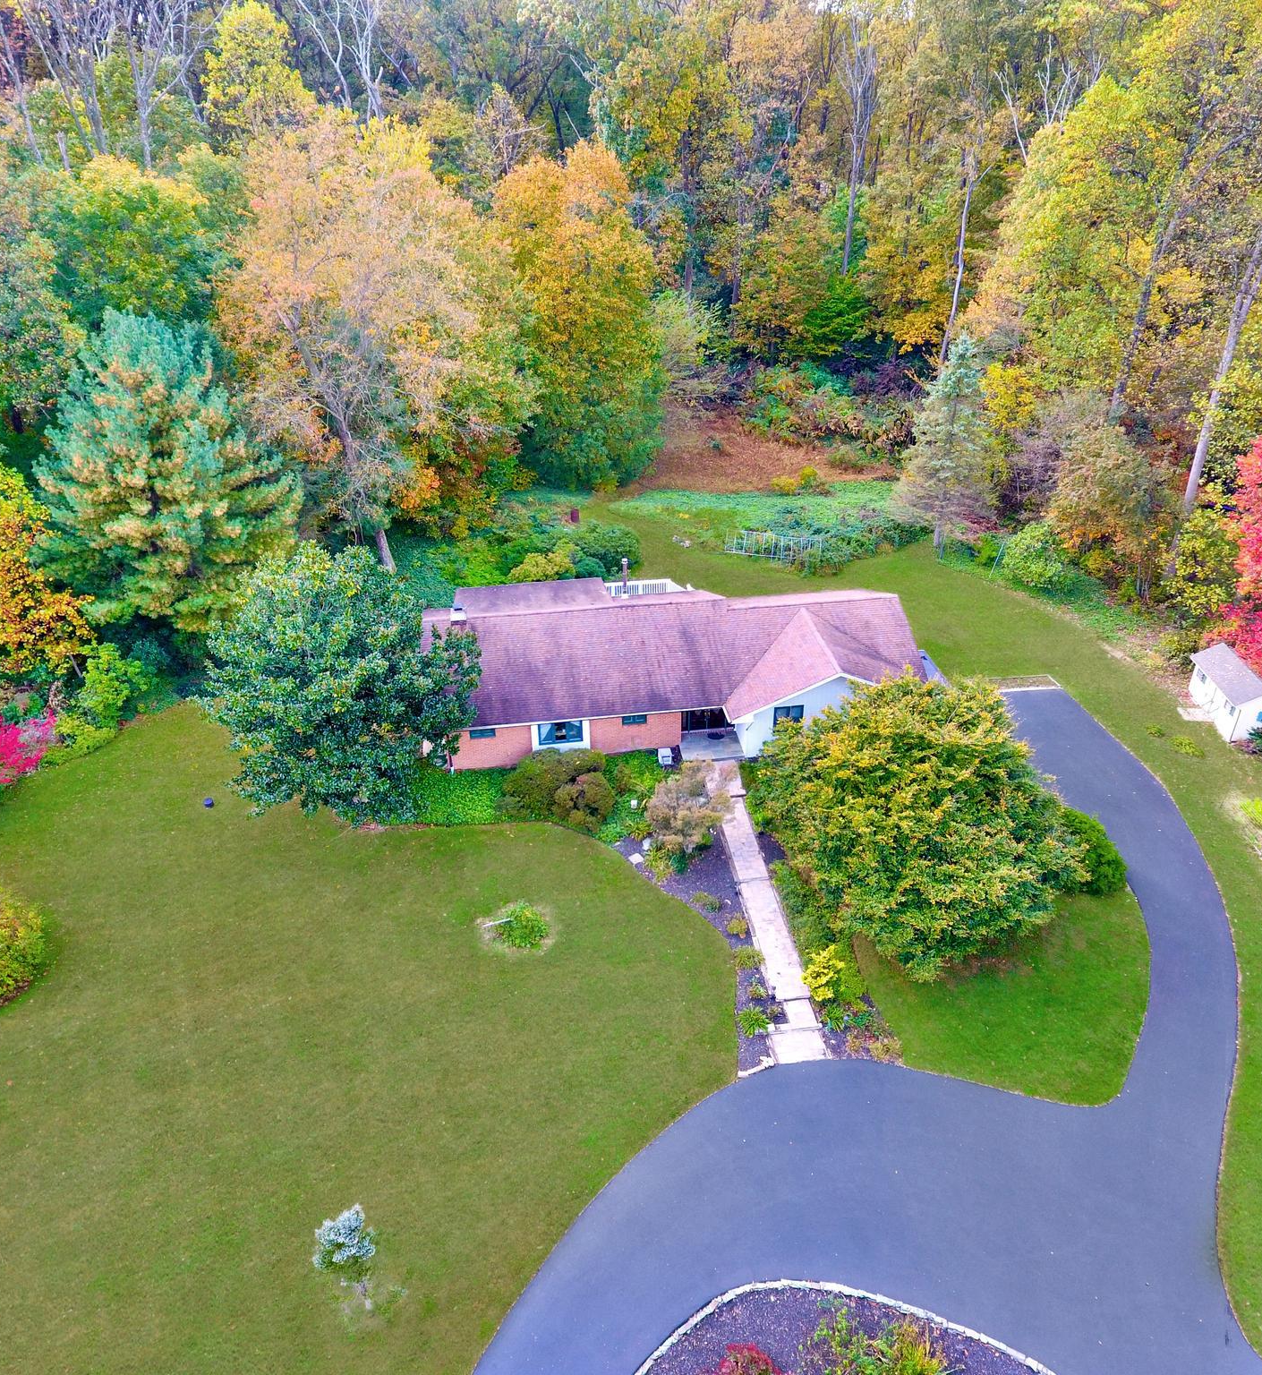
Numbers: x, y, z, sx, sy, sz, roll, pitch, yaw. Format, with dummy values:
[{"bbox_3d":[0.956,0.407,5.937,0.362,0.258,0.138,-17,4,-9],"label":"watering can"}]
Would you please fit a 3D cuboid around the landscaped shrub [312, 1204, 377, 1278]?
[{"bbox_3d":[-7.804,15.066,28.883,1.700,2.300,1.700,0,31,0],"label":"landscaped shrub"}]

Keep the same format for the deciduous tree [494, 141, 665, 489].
[{"bbox_3d":[-3.710,-25.940,76.200,12.260,23.810,12.260,-1,31,0],"label":"deciduous tree"}]

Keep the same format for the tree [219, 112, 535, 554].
[{"bbox_3d":[-14.960,-19.570,64.260,17.720,26.940,17.720,-1,31,0],"label":"tree"}]

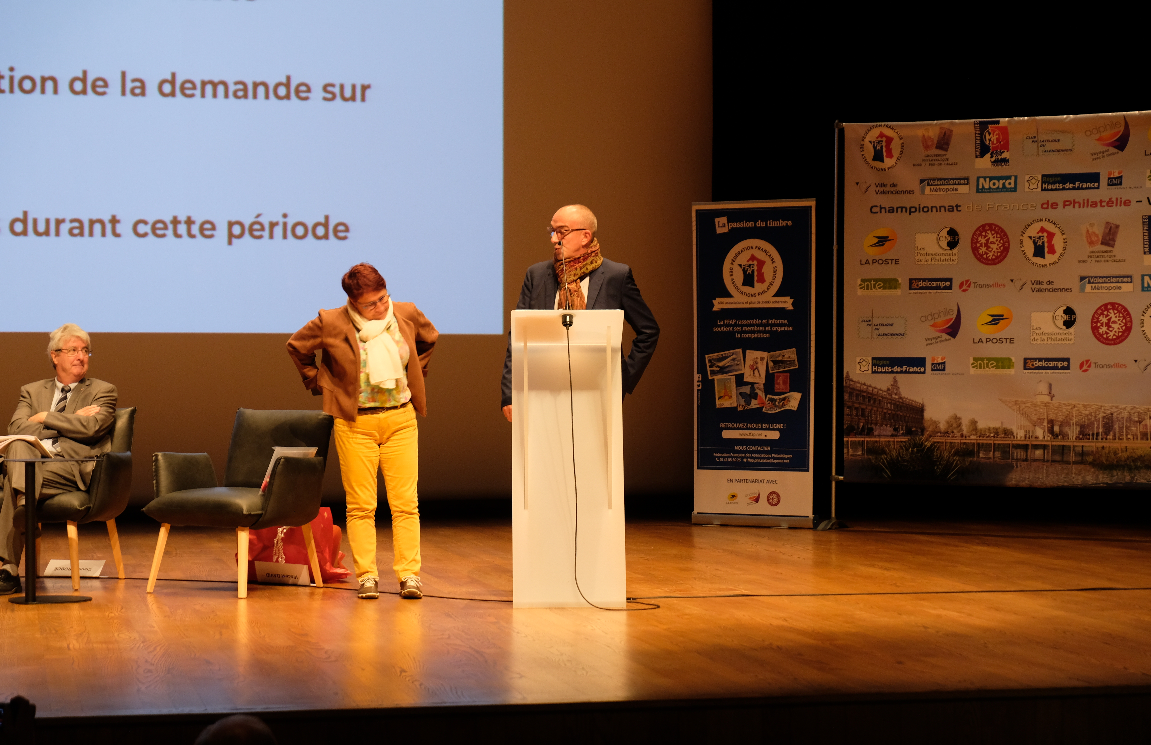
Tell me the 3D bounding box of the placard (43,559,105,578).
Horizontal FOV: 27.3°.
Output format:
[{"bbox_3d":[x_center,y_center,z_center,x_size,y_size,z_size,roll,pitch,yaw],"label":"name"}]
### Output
[{"bbox_3d":[-2.450,0.957,11.580,0.285,0.090,0.080,0,0,-5],"label":"placard"}]

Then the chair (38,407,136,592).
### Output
[{"bbox_3d":[-2.490,0.586,11.300,0.640,0.830,0.680,0,0,11],"label":"chair"}]

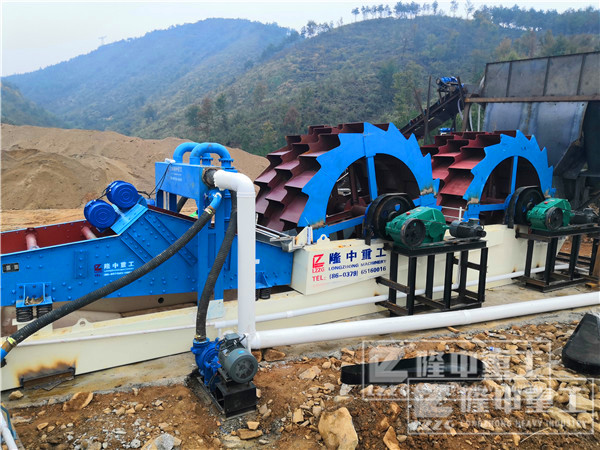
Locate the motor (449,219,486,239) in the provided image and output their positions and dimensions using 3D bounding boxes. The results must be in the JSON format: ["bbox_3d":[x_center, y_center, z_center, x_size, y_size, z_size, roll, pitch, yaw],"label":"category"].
[{"bbox_3d":[2.509,0.066,6.961,0.270,0.305,0.490,-4,9,-31],"label":"motor"}]

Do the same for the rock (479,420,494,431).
[{"bbox_3d":[1.591,1.704,3.972,0.115,0.060,0.080,5,9,23],"label":"rock"}]

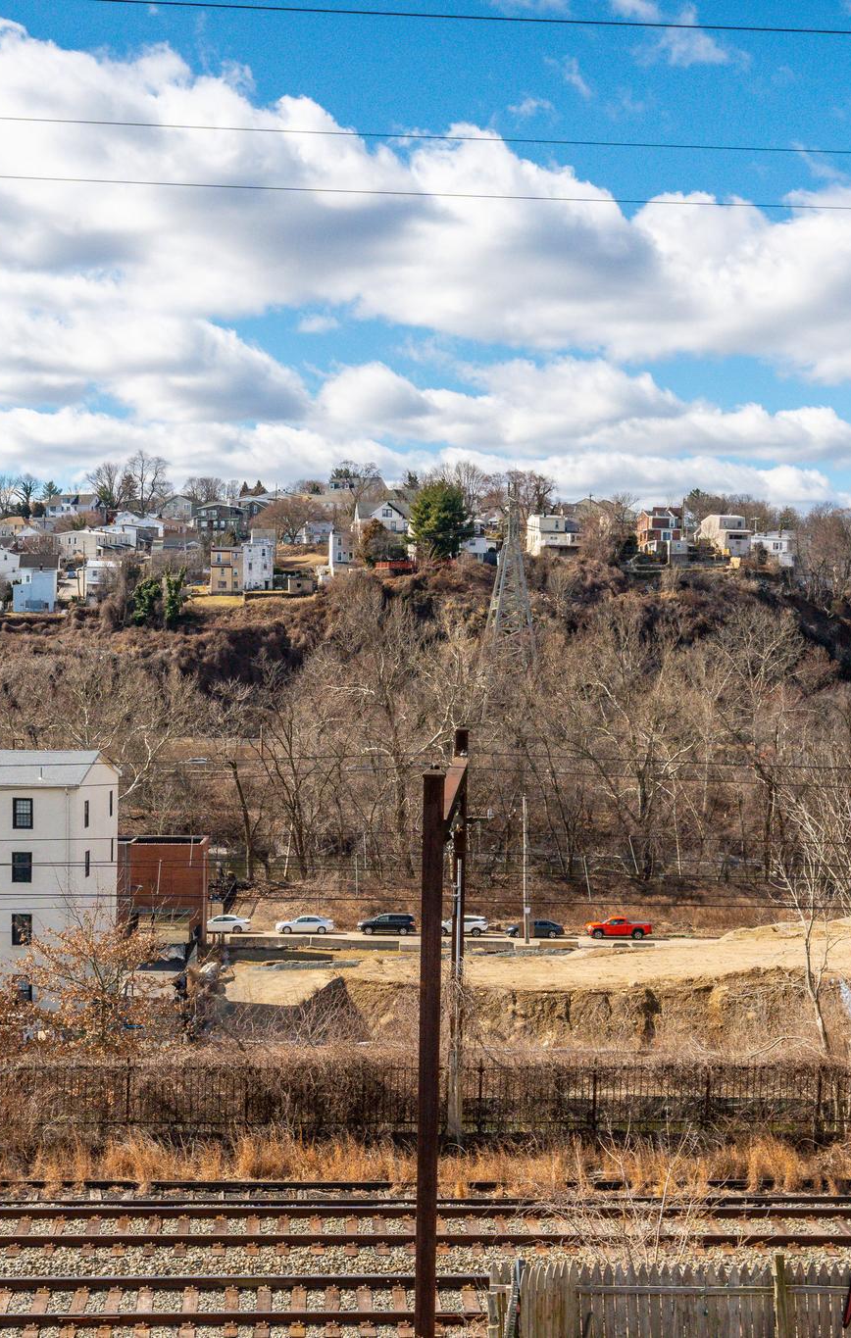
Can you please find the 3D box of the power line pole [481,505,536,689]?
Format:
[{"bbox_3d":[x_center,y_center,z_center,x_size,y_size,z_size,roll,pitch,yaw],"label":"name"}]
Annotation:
[{"bbox_3d":[14.836,-12.895,345.000,7.800,32.800,7.800,1,1,-11],"label":"power line pole"}]

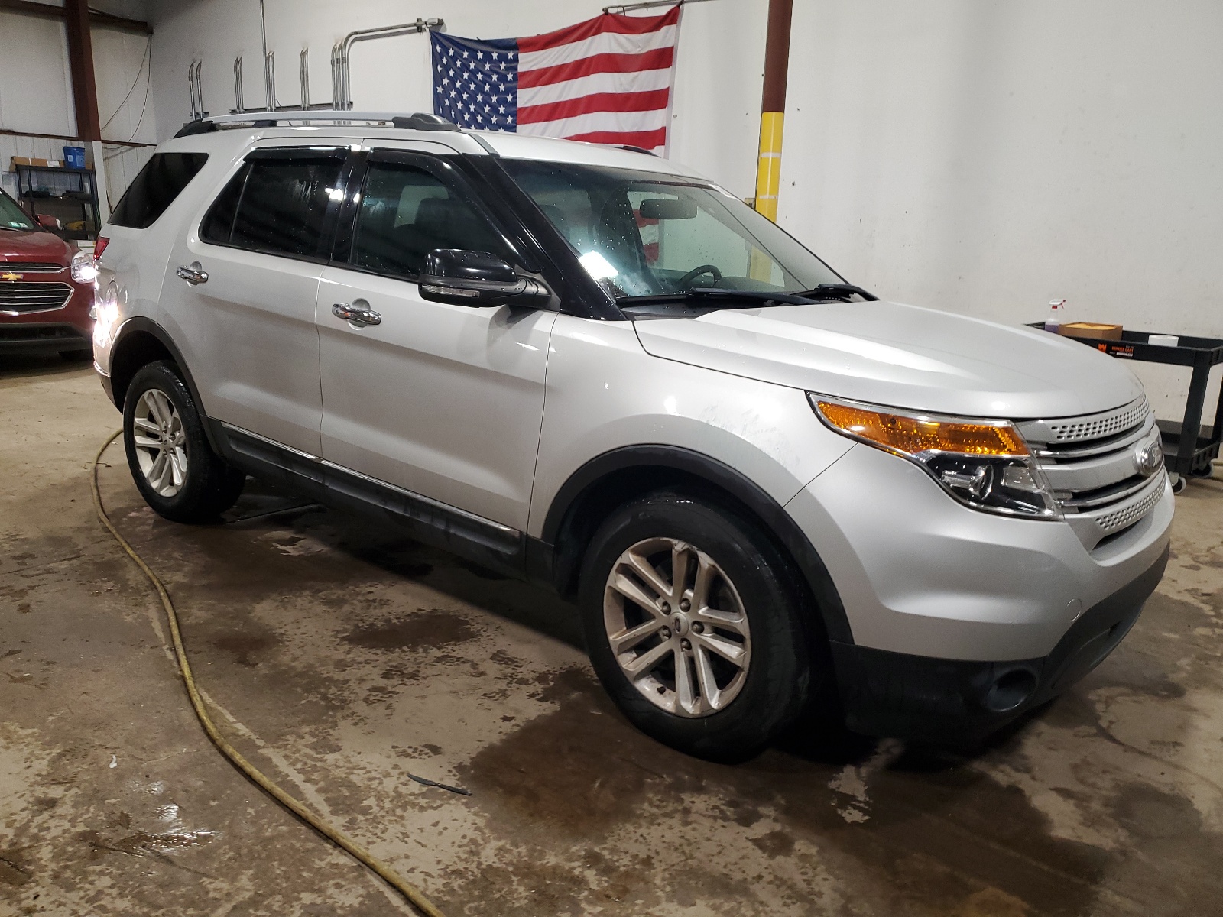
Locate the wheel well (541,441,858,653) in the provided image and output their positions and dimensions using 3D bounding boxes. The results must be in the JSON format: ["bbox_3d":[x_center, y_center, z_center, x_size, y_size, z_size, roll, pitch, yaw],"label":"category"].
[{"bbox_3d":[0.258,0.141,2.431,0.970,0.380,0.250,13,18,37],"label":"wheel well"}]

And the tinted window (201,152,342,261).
[{"bbox_3d":[-1.304,-0.989,3.534,0.931,0.429,0.060,13,-1,37],"label":"tinted window"}]

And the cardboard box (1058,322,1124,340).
[{"bbox_3d":[2.981,-0.757,5.723,0.330,0.120,0.260,-11,19,-42],"label":"cardboard box"}]

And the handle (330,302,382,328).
[{"bbox_3d":[-0.836,-0.472,3.031,0.238,0.055,0.060,13,18,37],"label":"handle"}]

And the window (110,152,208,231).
[{"bbox_3d":[-2.084,-1.221,4.185,0.862,0.371,0.060,15,-4,41],"label":"window"}]

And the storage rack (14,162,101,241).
[{"bbox_3d":[-7.870,-3.158,13.184,0.450,1.900,0.883,13,18,37],"label":"storage rack"}]

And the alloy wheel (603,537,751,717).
[{"bbox_3d":[0.227,0.439,2.533,0.497,0.497,0.200,14,18,39],"label":"alloy wheel"}]

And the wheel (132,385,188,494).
[{"bbox_3d":[-1.998,-0.084,4.258,0.497,0.497,0.200,13,18,37],"label":"wheel"}]

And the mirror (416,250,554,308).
[{"bbox_3d":[-0.344,-0.500,2.560,0.270,0.165,0.250,13,18,37],"label":"mirror"}]

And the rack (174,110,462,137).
[{"bbox_3d":[-1.282,-1.329,3.680,1.970,0.100,0.080,13,18,37],"label":"rack"}]

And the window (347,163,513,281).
[{"bbox_3d":[-0.550,-0.778,2.948,0.830,0.385,0.050,13,-2,37],"label":"window"}]

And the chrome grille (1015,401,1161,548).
[{"bbox_3d":[1.421,-0.006,2.592,0.260,0.360,1.100,13,18,37],"label":"chrome grille"}]

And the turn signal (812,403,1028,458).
[{"bbox_3d":[0.715,-0.060,2.108,0.500,0.135,0.125,0,14,-5],"label":"turn signal"}]

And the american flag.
[{"bbox_3d":[-0.799,-3.485,10.088,3.500,2.450,0.120,13,17,36],"label":"american flag"}]

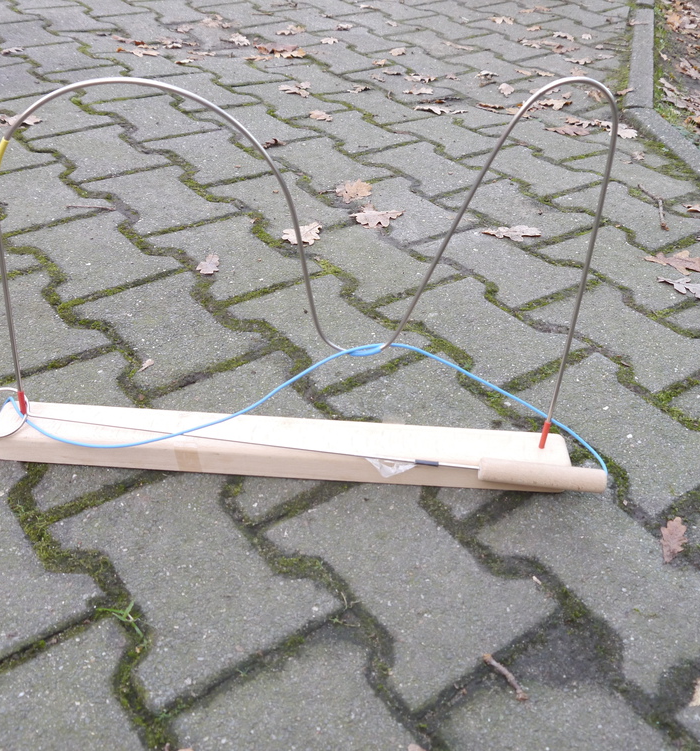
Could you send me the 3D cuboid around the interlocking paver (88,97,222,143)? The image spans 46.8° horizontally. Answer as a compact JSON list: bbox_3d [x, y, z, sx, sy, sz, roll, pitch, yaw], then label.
[{"bbox_3d":[-0.347,-0.429,1.450,0.160,0.070,0.195,-21,43,-30],"label":"interlocking paver"}]

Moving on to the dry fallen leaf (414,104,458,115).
[{"bbox_3d":[0.160,-0.501,1.525,0.071,0.017,0.042,16,38,16],"label":"dry fallen leaf"}]

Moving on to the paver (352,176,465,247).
[{"bbox_3d":[0.072,-0.215,1.200,0.160,0.070,0.195,-21,43,-30],"label":"paver"}]

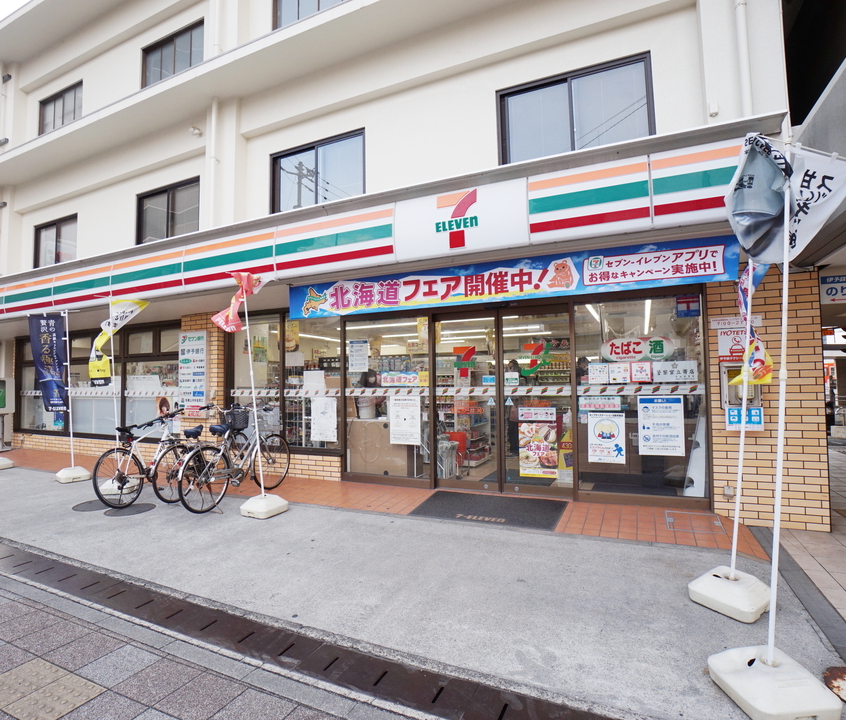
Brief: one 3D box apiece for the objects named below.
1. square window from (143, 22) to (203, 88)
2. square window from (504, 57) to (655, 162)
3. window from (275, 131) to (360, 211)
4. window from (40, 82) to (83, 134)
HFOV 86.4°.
[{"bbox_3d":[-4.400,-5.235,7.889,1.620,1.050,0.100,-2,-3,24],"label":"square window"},{"bbox_3d":[1.822,-2.963,5.593,1.810,1.180,0.120,-2,-2,25],"label":"square window"},{"bbox_3d":[-1.634,-2.742,6.841,1.720,1.180,0.100,-2,-2,24],"label":"window"},{"bbox_3d":[-7.961,-5.383,9.862,1.690,1.050,0.100,-2,-2,24],"label":"window"}]

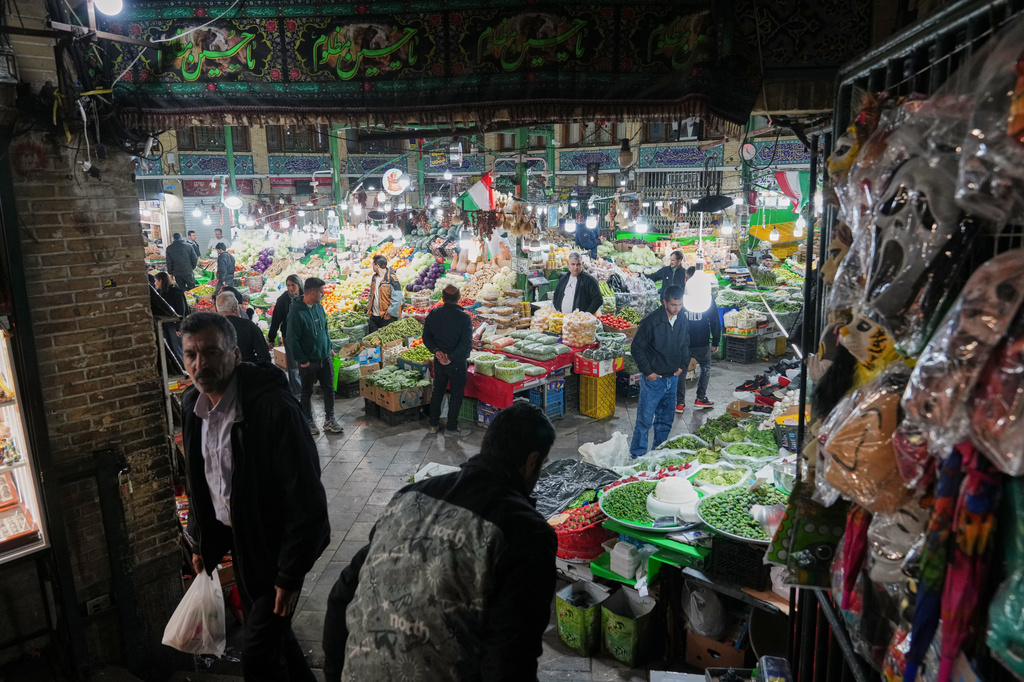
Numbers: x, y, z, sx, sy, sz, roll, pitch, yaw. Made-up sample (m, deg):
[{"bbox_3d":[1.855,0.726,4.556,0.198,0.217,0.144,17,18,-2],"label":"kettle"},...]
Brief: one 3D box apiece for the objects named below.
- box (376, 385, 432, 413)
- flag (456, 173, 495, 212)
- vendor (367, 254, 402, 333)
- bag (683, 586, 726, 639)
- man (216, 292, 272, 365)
[{"bbox_3d":[-1.295,0.639,8.166,0.518,0.223,0.412,-10,16,-39],"label":"box"},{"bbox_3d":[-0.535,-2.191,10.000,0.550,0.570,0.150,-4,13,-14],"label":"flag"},{"bbox_3d":[-1.766,-0.329,9.585,0.520,1.750,0.360,9,15,37],"label":"vendor"},{"bbox_3d":[1.095,1.532,3.880,0.245,0.270,0.210,8,15,35],"label":"bag"},{"bbox_3d":[-2.599,0.366,6.700,0.540,1.700,0.340,-3,13,-8],"label":"man"}]

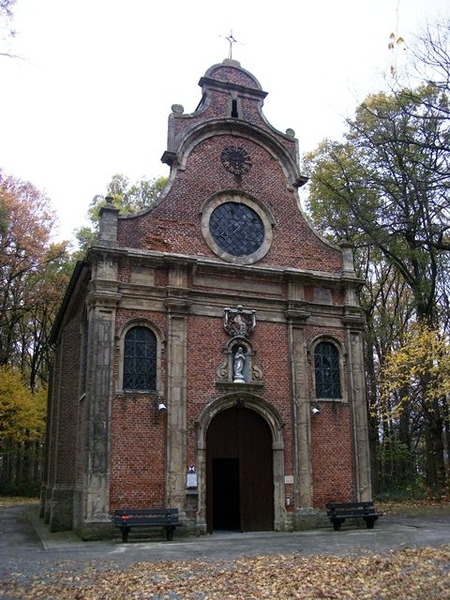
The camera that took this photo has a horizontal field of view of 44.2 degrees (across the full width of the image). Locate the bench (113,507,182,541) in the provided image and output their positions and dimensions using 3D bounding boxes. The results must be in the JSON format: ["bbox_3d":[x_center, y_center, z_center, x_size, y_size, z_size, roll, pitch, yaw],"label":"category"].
[{"bbox_3d":[-1.870,5.449,13.389,1.628,0.683,0.520,6,-17,-20],"label":"bench"}]

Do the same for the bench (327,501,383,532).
[{"bbox_3d":[3.542,5.981,15.332,1.622,0.669,0.520,6,-17,-20],"label":"bench"}]

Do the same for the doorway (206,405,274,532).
[{"bbox_3d":[0.445,4.569,15.180,1.988,3.328,0.300,6,-17,-20],"label":"doorway"}]

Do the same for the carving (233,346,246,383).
[{"bbox_3d":[0.424,1.857,15.836,0.375,1.050,0.300,6,-17,-20],"label":"carving"}]

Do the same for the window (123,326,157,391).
[{"bbox_3d":[-2.276,1.573,14.983,0.911,1.740,0.180,6,-17,-20],"label":"window"}]

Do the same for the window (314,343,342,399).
[{"bbox_3d":[3.143,2.136,16.920,0.905,1.732,0.180,6,-17,-20],"label":"window"}]

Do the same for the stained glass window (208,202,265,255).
[{"bbox_3d":[0.394,-2.182,17.091,1.841,1.787,0.200,6,-17,-20],"label":"stained glass window"}]

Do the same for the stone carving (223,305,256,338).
[{"bbox_3d":[0.433,0.627,16.047,0.996,0.951,0.280,6,-17,-20],"label":"stone carving"}]

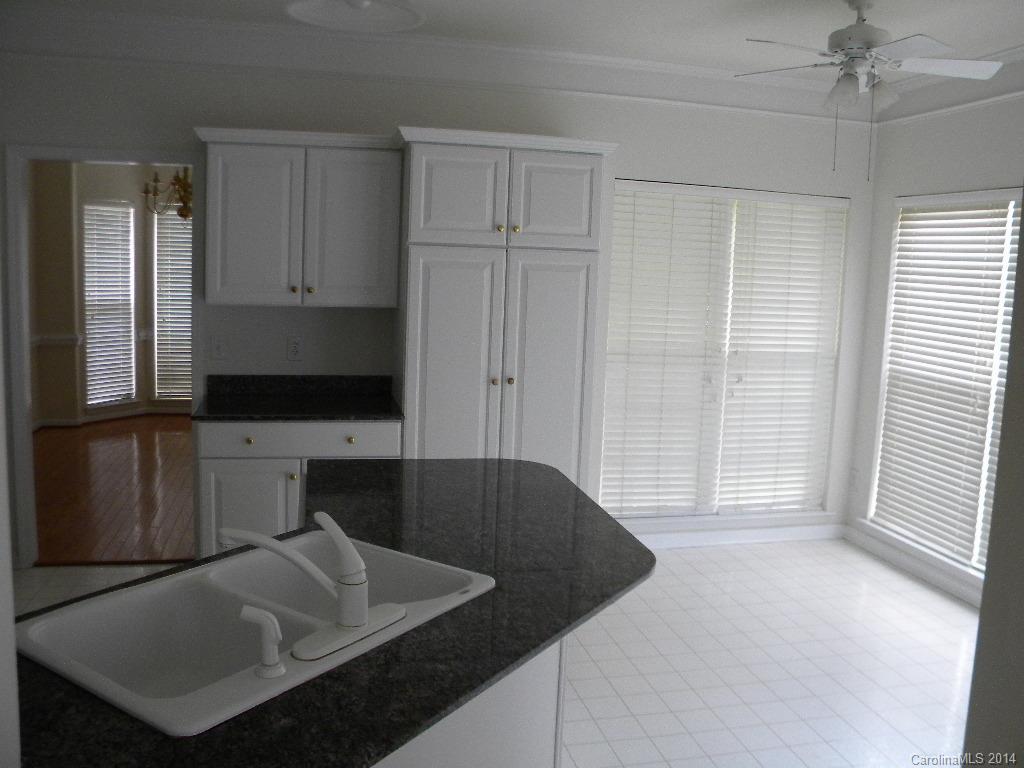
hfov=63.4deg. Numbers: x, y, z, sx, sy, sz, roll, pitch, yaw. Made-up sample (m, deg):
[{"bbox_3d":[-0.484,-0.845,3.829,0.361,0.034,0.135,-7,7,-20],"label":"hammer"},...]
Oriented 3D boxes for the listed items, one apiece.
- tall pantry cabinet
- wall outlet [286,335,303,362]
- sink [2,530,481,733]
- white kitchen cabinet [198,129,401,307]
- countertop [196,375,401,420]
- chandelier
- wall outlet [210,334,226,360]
[{"bbox_3d":[-0.112,-0.087,4.320,1.040,2.210,0.670,1,6,-12],"label":"tall pantry cabinet"},{"bbox_3d":[-1.162,-0.189,4.424,0.074,0.118,0.010,1,6,-12],"label":"wall outlet"},{"bbox_3d":[-0.437,0.494,1.492,0.545,0.210,0.760,6,7,31],"label":"sink"},{"bbox_3d":[-1.059,-0.798,4.186,0.950,0.820,0.375,1,6,-12],"label":"white kitchen cabinet"},{"bbox_3d":[-1.046,0.060,4.151,0.945,0.143,0.640,1,6,-12],"label":"countertop"},{"bbox_3d":[-2.485,-1.538,6.287,0.630,0.580,0.630,1,6,-12],"label":"chandelier"},{"bbox_3d":[-1.540,-0.189,4.342,0.074,0.118,0.010,1,6,-12],"label":"wall outlet"}]

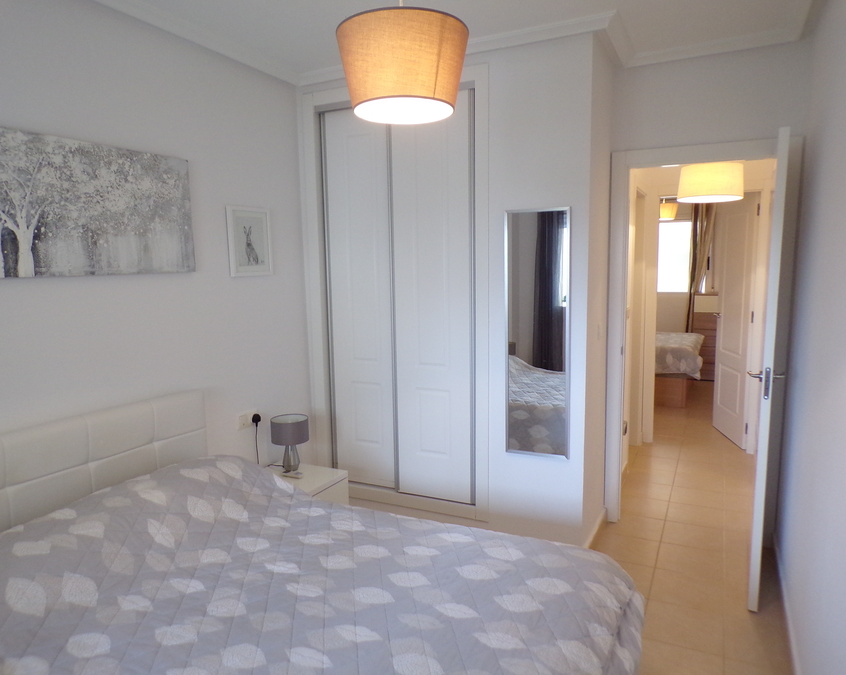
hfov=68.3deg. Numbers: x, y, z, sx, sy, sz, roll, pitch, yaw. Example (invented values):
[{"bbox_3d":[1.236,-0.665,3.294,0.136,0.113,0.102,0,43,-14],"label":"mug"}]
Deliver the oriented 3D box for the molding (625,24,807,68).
[{"bbox_3d":[1.424,-1.427,3.129,0.910,0.068,0.110,3,8,26],"label":"molding"}]

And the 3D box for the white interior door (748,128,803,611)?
[{"bbox_3d":[1.605,0.139,2.890,0.040,2.030,0.725,3,8,30],"label":"white interior door"}]

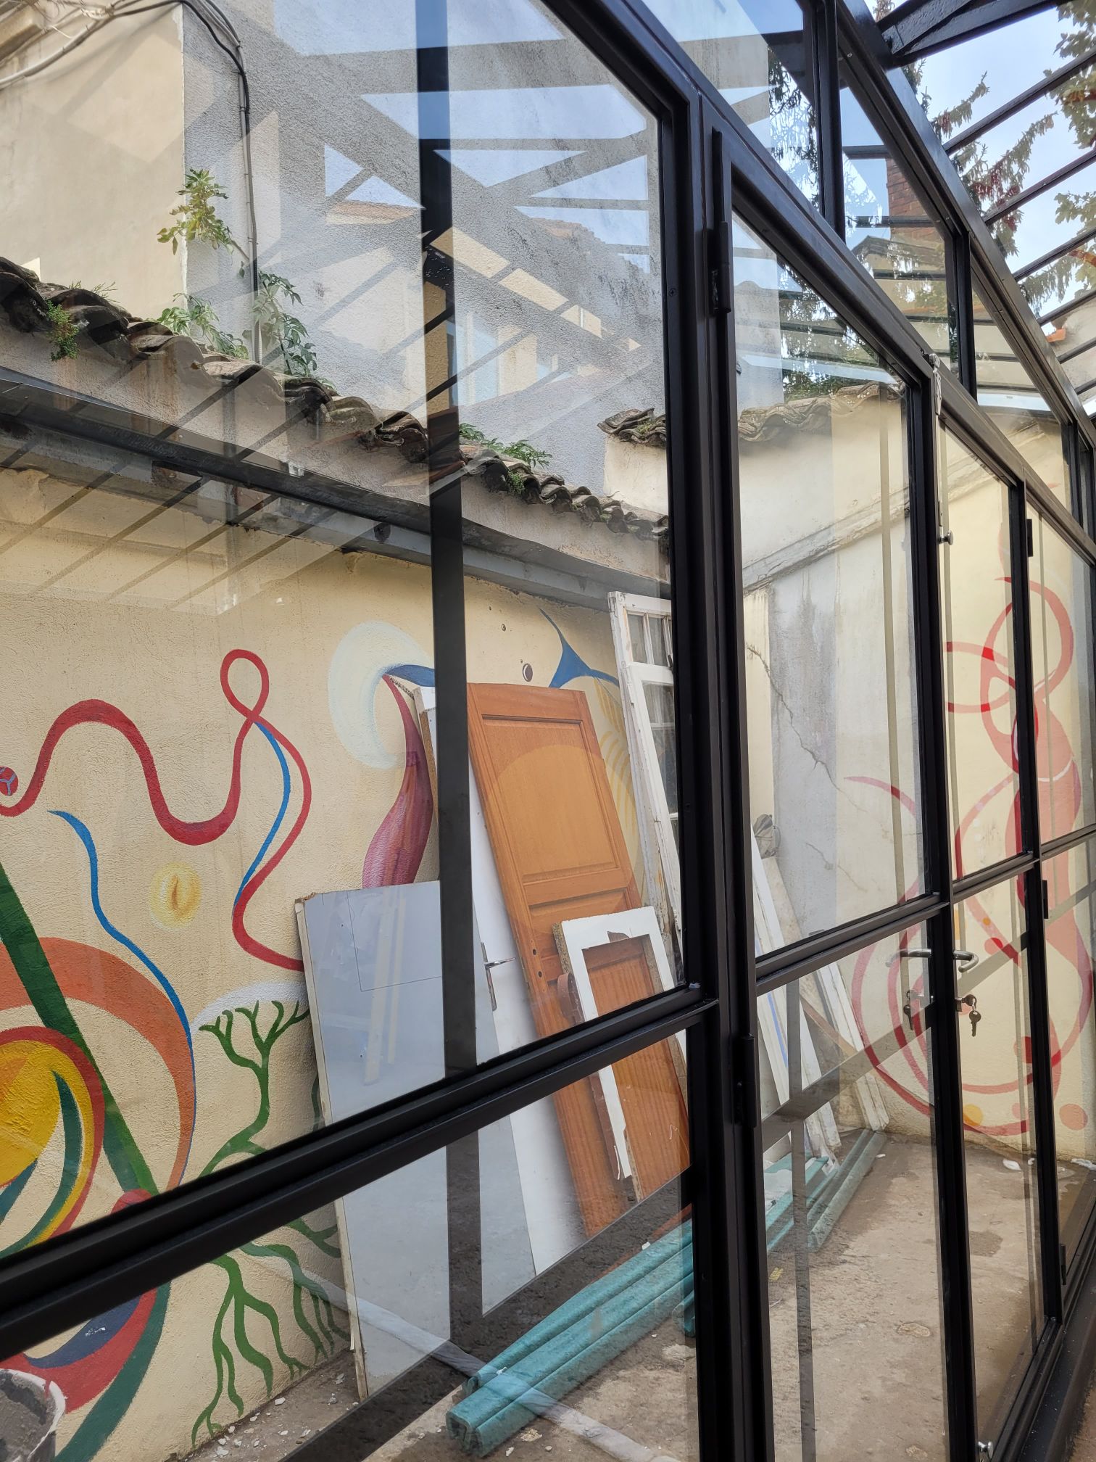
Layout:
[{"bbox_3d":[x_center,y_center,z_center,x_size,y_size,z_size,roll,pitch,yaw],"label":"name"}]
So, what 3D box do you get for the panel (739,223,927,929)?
[{"bbox_3d":[0.474,-0.190,1.752,0.025,0.981,0.885,-3,-3,33],"label":"panel"}]

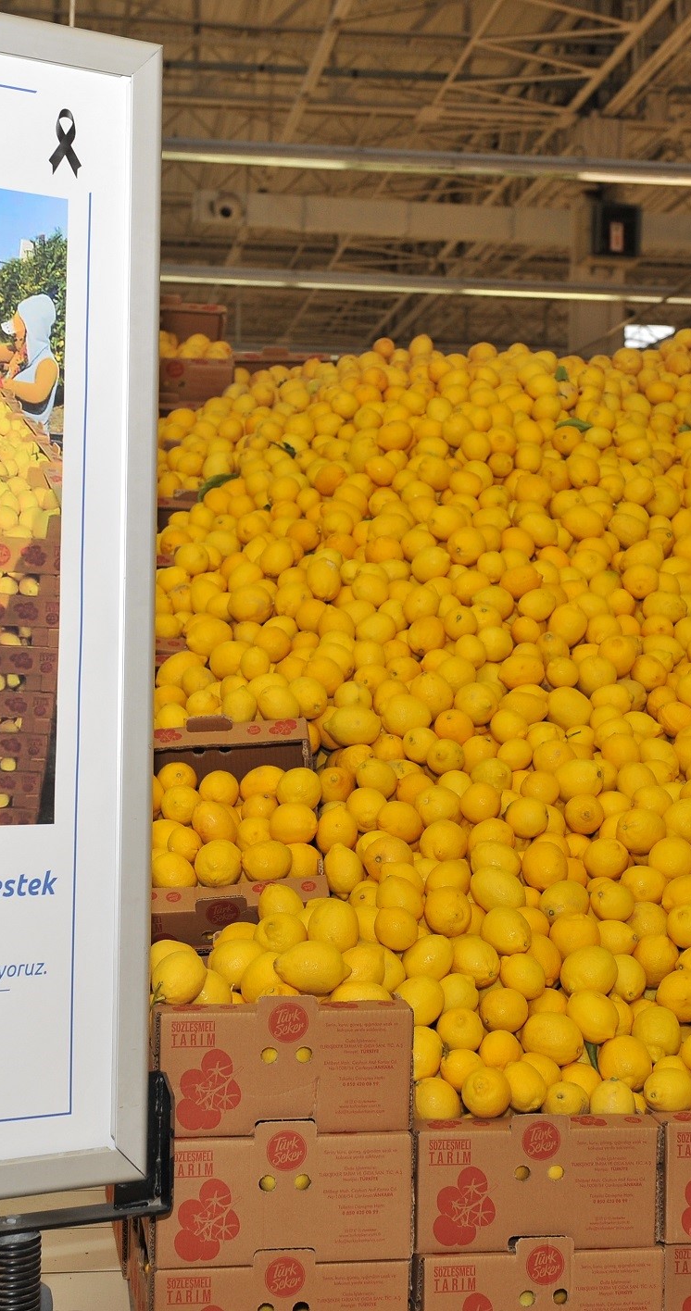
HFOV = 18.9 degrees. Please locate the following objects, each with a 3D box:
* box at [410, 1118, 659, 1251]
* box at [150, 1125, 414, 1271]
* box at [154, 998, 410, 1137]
[{"bbox_3d":[0.213,0.647,2.739,0.300,0.160,0.400,0,1,-7],"label":"box"},{"bbox_3d":[-0.098,0.629,2.624,0.300,0.160,0.400,0,1,-8],"label":"box"},{"bbox_3d":[-0.093,0.491,2.679,0.300,0.160,0.400,0,1,-7],"label":"box"}]

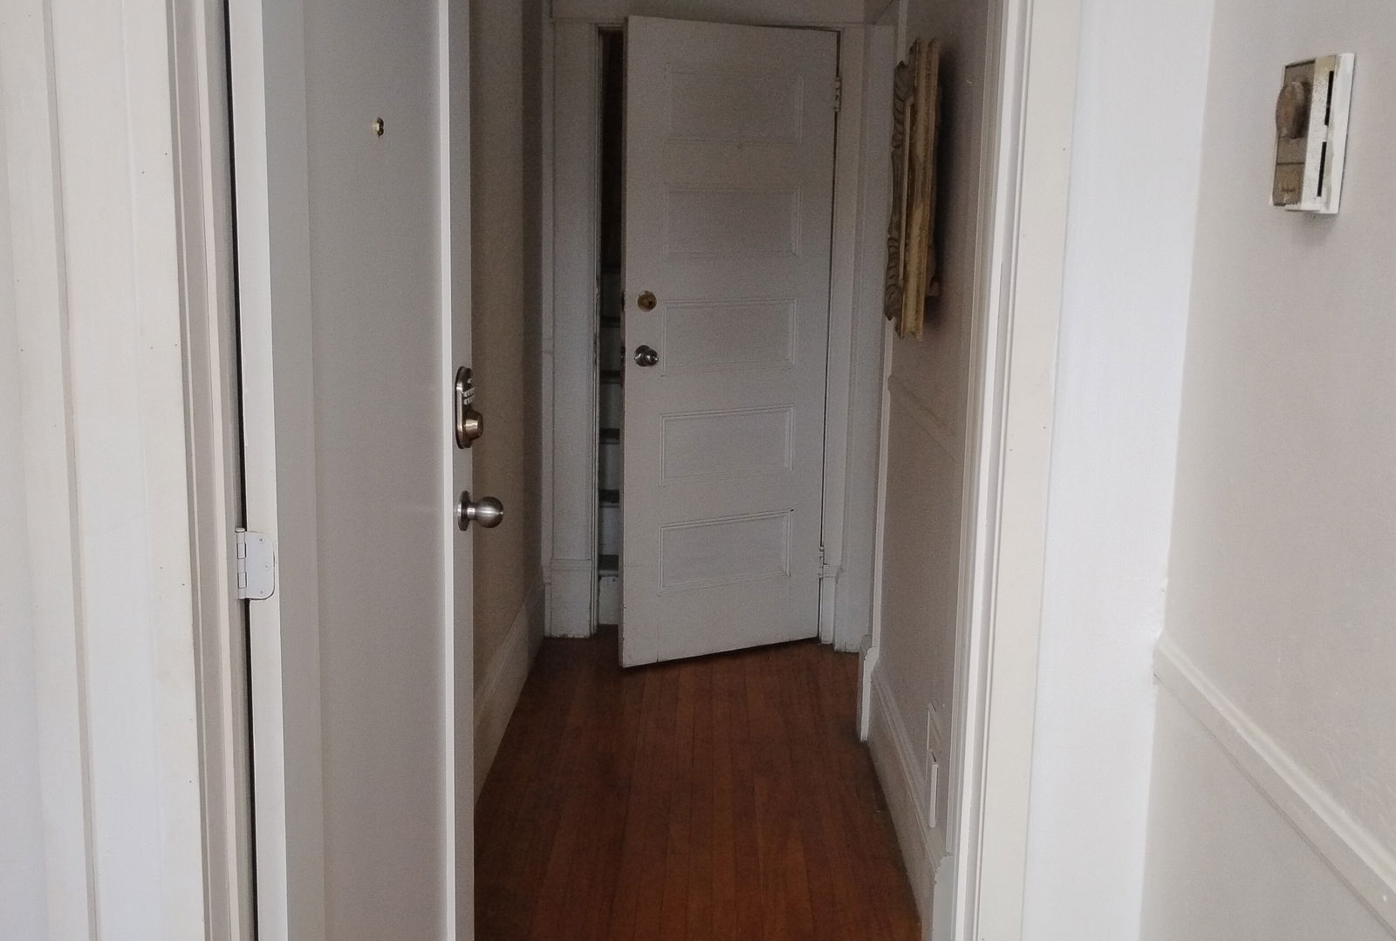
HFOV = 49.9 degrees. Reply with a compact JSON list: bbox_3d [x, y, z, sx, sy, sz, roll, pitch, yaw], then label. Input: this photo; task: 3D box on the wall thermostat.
[{"bbox_3d":[0.467,-0.259,1.161,0.040,0.117,0.074,1,10,1],"label":"wall thermostat"}]

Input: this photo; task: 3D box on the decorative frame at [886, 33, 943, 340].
[{"bbox_3d":[0.480,-0.629,3.403,0.065,0.620,0.480,1,10,1],"label":"decorative frame"}]

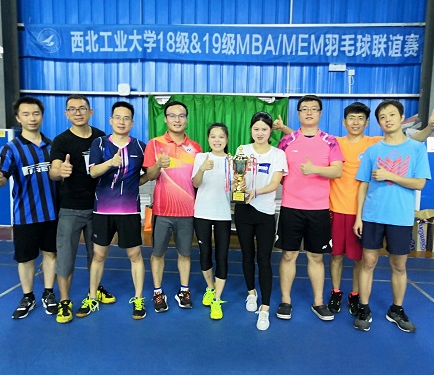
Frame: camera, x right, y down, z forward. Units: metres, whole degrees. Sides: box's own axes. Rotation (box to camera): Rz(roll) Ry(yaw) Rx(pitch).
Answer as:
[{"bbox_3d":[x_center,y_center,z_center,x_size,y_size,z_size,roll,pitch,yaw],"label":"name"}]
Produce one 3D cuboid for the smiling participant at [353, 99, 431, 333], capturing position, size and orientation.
[{"bbox_3d":[1.292,0.215,2.997,0.560,1.745,0.400,3,6,16],"label":"smiling participant"}]

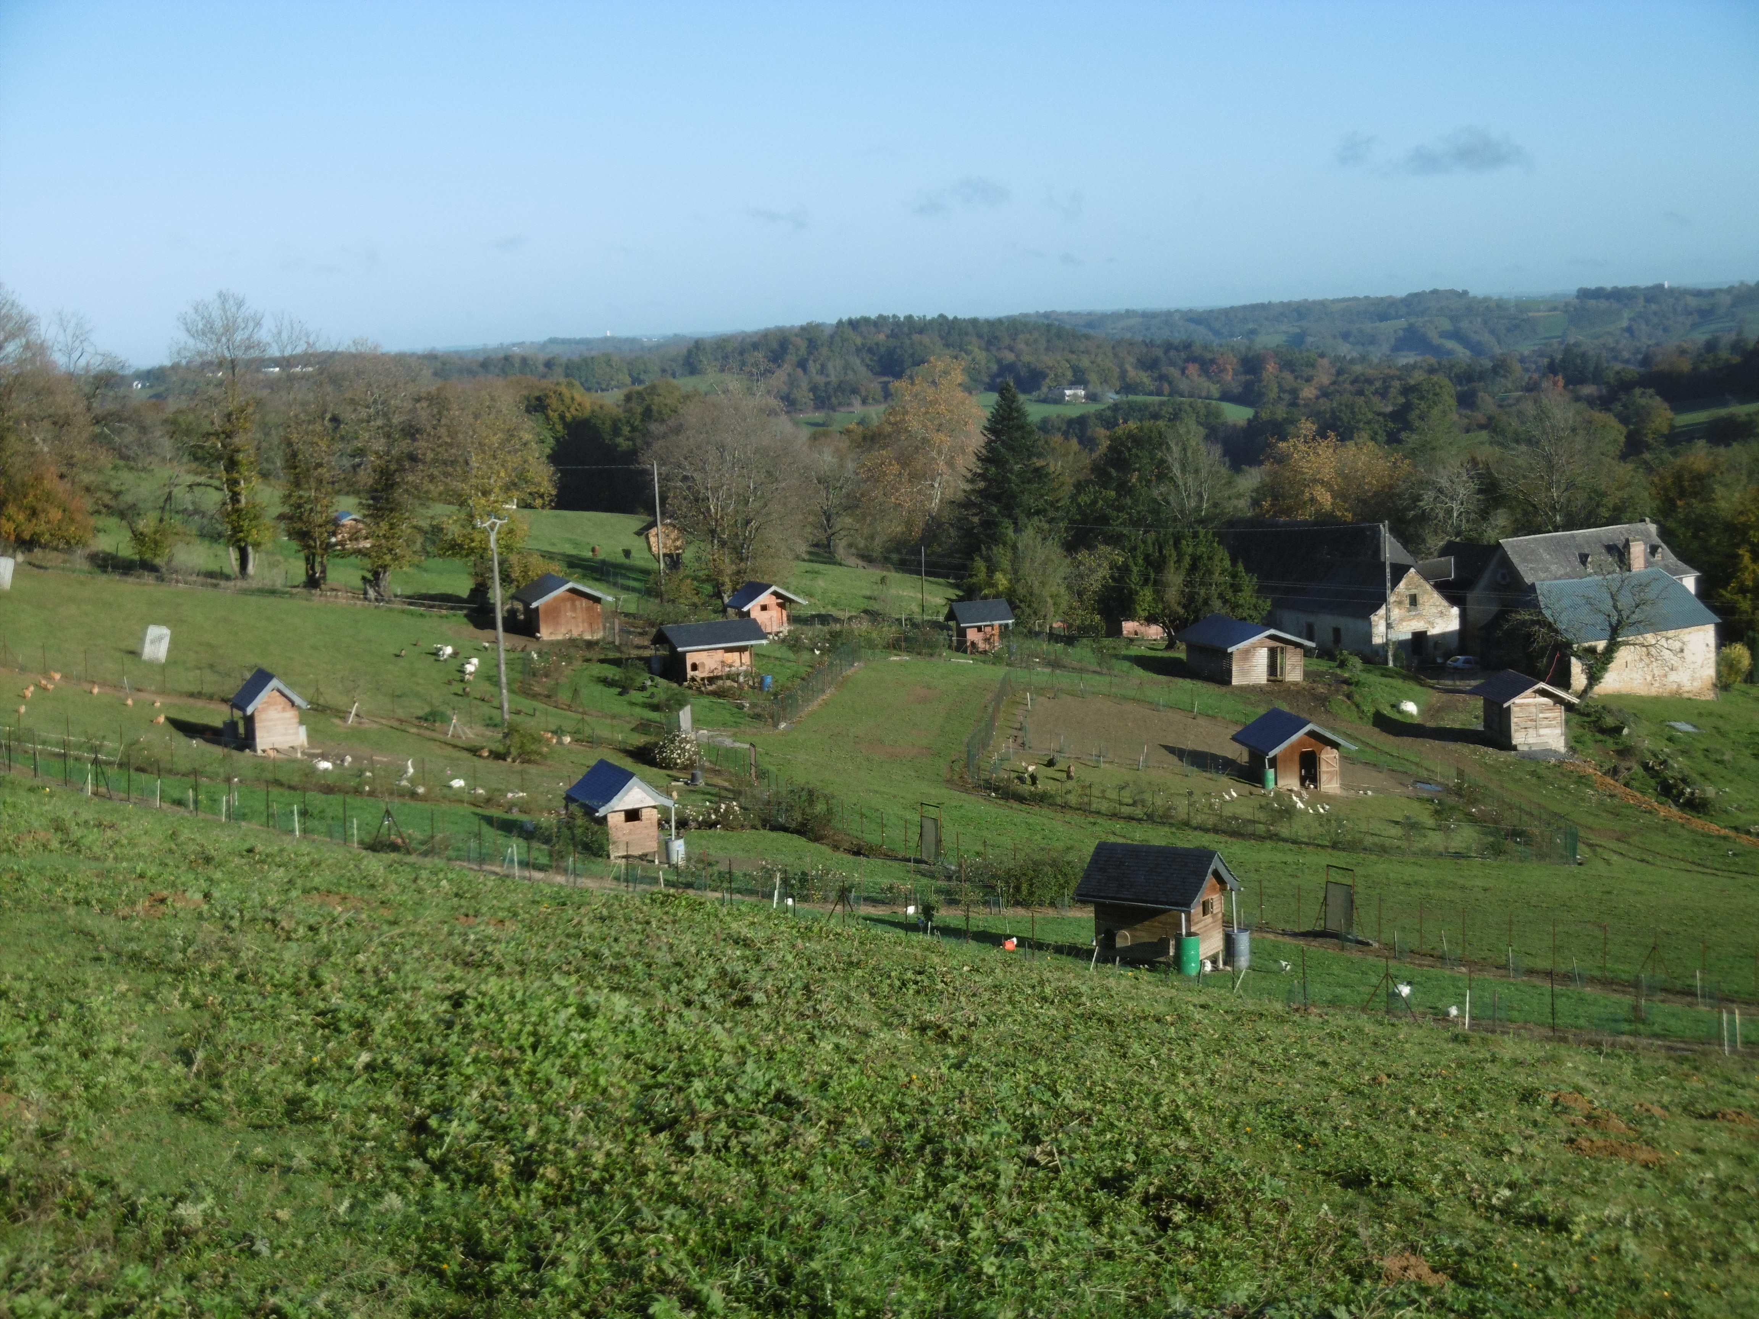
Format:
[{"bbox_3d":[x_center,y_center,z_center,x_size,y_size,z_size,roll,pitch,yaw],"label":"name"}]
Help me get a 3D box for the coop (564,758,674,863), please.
[{"bbox_3d":[-8.450,4.960,97.830,2.700,2.940,3.900,-5,7,-19],"label":"coop"}]

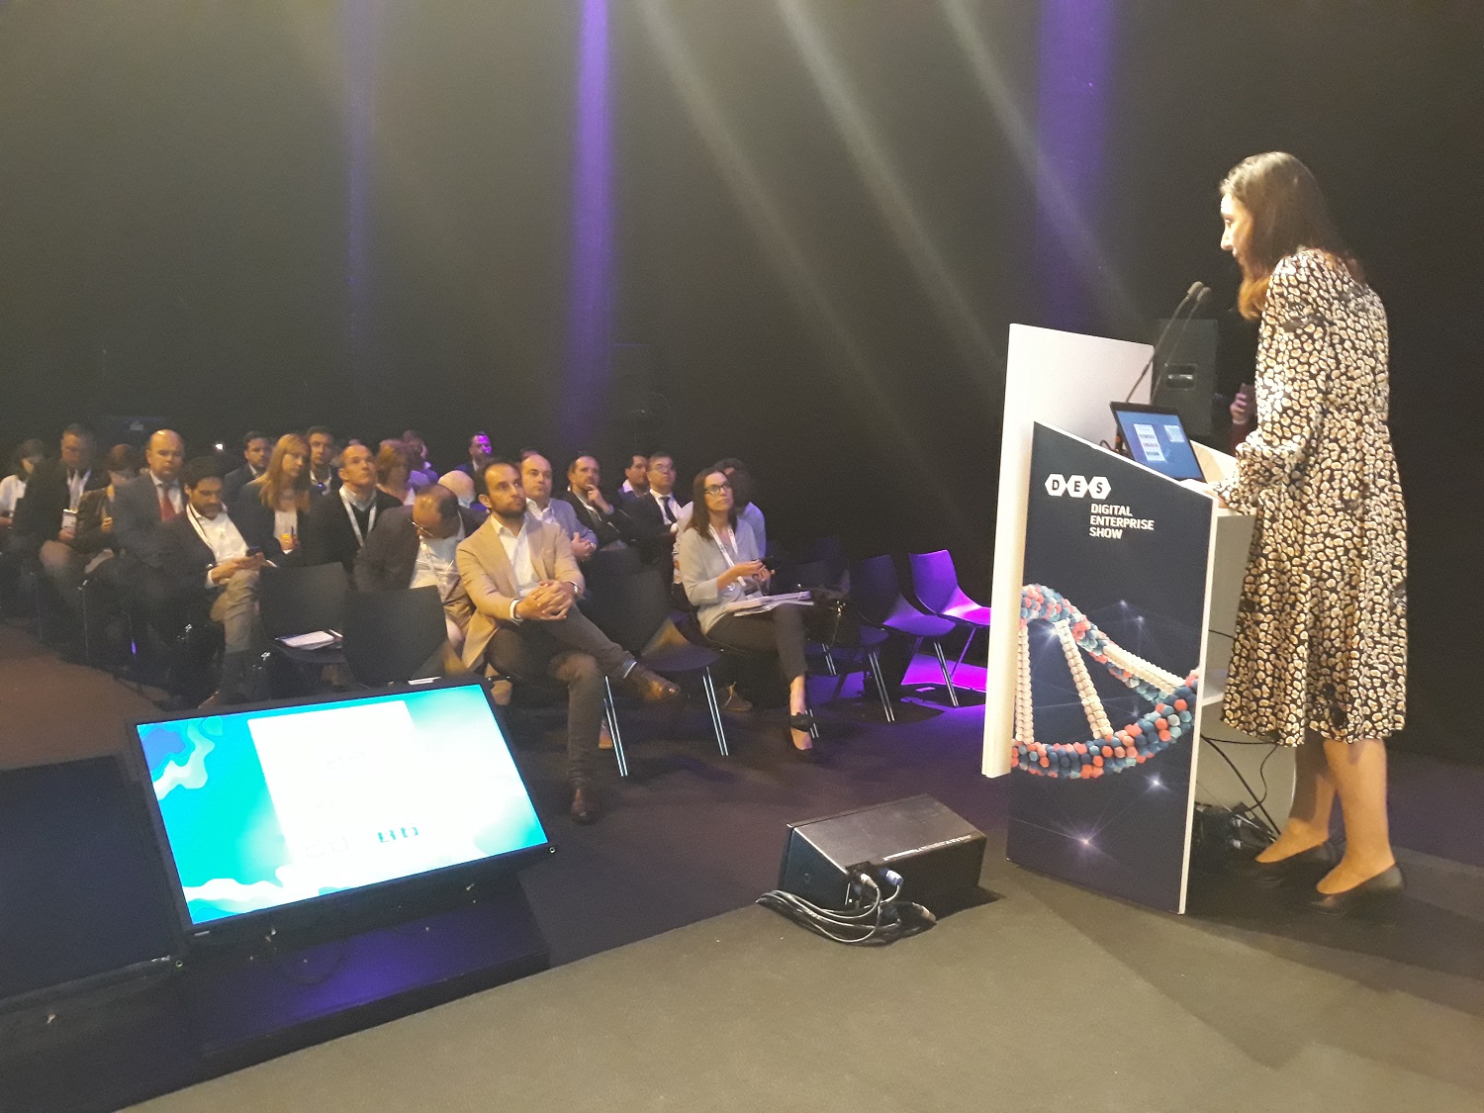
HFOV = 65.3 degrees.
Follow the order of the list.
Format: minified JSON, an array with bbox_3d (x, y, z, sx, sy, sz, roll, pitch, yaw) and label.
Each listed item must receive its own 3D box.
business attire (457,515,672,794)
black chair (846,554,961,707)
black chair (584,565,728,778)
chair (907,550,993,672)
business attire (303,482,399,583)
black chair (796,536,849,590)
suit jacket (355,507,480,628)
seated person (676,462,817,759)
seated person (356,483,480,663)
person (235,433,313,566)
[{"bbox_3d":[-0.725,0.340,4.509,0.600,1.000,0.720,-3,8,-42],"label":"business attire"},{"bbox_3d":[0.826,0.401,6.151,0.500,0.790,0.520,-3,8,-42],"label":"black chair"},{"bbox_3d":[-0.411,0.478,5.071,0.510,0.790,0.570,-3,8,-42],"label":"black chair"},{"bbox_3d":[1.280,0.378,6.663,0.510,0.790,0.570,-4,8,-44],"label":"chair"},{"bbox_3d":[-1.859,0.120,5.908,0.560,0.950,0.700,-3,8,-42],"label":"business attire"},{"bbox_3d":[0.619,0.283,7.380,0.510,0.790,0.570,-3,8,-42],"label":"black chair"},{"bbox_3d":[-1.409,0.050,5.331,0.560,0.640,0.480,-2,7,-37],"label":"suit jacket"},{"bbox_3d":[0.010,0.250,5.200,0.780,1.260,0.490,7,8,42],"label":"seated person"},{"bbox_3d":[-1.277,0.238,5.230,0.560,1.150,0.820,-3,8,-42],"label":"seated person"},{"bbox_3d":[-2.183,0.092,5.578,0.500,1.300,0.780,-3,8,-42],"label":"person"}]

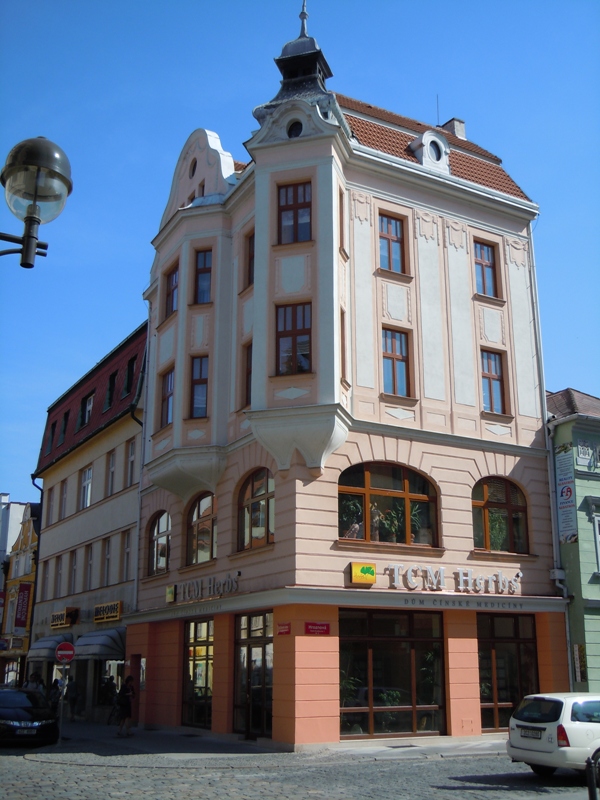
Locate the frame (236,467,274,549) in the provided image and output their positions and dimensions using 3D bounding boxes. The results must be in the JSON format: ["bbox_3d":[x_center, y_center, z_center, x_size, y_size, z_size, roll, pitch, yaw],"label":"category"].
[{"bbox_3d":[-1.204,3.044,24.928,0.160,2.150,2.170,9,-19,-28],"label":"frame"}]

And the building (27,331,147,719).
[{"bbox_3d":[-5.989,6.528,41.176,9.000,15.000,15.000,9,-19,-28],"label":"building"}]

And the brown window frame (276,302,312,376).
[{"bbox_3d":[-0.150,-1.627,24.056,0.998,2.100,0.180,-5,-17,15],"label":"brown window frame"}]

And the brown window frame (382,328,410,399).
[{"bbox_3d":[2.757,-1.029,25.790,1.000,1.960,0.140,9,-19,-28],"label":"brown window frame"}]

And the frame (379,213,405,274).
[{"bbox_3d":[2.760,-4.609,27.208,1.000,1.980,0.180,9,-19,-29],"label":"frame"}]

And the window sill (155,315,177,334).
[{"bbox_3d":[-4.371,-2.548,30.025,0.250,0.160,1.700,9,-19,-28],"label":"window sill"}]

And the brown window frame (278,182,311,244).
[{"bbox_3d":[-0.129,-5.112,24.920,0.980,1.820,0.140,-4,-17,14],"label":"brown window frame"}]

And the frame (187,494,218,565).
[{"bbox_3d":[-3.035,3.971,28.067,0.150,2.150,2.200,9,-19,-28],"label":"frame"}]

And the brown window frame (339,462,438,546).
[{"bbox_3d":[2.434,2.869,24.568,3.250,2.250,0.220,9,-19,-29],"label":"brown window frame"}]

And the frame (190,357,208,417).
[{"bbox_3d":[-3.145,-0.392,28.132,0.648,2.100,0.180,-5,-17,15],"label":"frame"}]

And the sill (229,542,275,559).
[{"bbox_3d":[-1.270,4.146,24.456,0.250,0.150,2.650,9,-19,-28],"label":"sill"}]

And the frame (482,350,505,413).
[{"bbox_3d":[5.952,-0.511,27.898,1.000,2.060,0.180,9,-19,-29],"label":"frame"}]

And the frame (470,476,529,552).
[{"bbox_3d":[5.801,3.320,26.184,2.100,2.200,0.150,9,-19,-28],"label":"frame"}]

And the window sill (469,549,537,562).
[{"bbox_3d":[5.869,4.480,25.879,2.420,0.200,0.280,9,-19,-29],"label":"window sill"}]

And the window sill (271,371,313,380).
[{"bbox_3d":[-0.188,-0.597,23.473,1.250,0.130,0.250,-4,-17,14],"label":"window sill"}]

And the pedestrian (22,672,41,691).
[{"bbox_3d":[-7.781,8.774,25.997,0.500,1.762,0.330,-4,-17,14],"label":"pedestrian"}]

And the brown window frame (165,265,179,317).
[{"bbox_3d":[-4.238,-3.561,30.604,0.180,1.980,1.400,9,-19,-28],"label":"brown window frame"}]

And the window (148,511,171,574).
[{"bbox_3d":[-4.743,4.846,30.993,0.150,2.120,2.080,9,-19,-28],"label":"window"}]

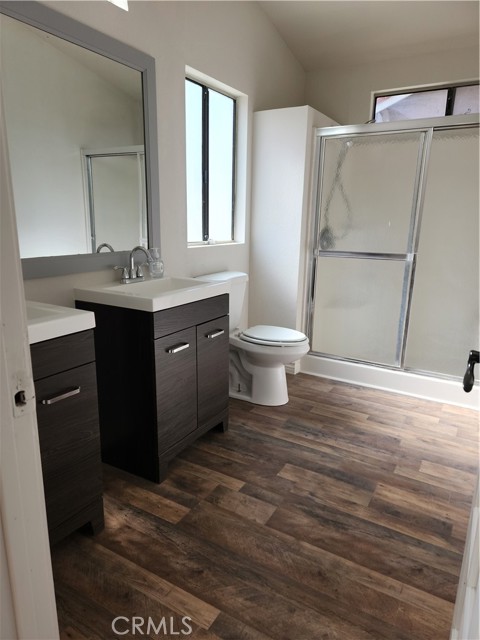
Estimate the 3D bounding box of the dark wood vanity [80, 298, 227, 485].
[{"bbox_3d":[-0.411,0.277,2.219,0.484,0.811,0.594,8,15,29],"label":"dark wood vanity"}]

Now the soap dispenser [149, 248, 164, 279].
[{"bbox_3d":[-0.462,-0.312,2.352,0.077,0.163,0.077,-11,18,-40],"label":"soap dispenser"}]

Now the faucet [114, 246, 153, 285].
[{"bbox_3d":[-0.510,-0.281,2.164,0.168,0.187,0.234,8,15,29],"label":"faucet"}]

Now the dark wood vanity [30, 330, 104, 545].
[{"bbox_3d":[-0.871,0.451,1.450,0.484,0.811,0.594,8,15,29],"label":"dark wood vanity"}]

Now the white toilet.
[{"bbox_3d":[0.143,0.123,2.898,0.723,0.814,0.458,8,15,29],"label":"white toilet"}]

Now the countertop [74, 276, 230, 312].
[{"bbox_3d":[-0.408,-0.145,2.121,0.477,0.054,0.611,8,15,29],"label":"countertop"}]

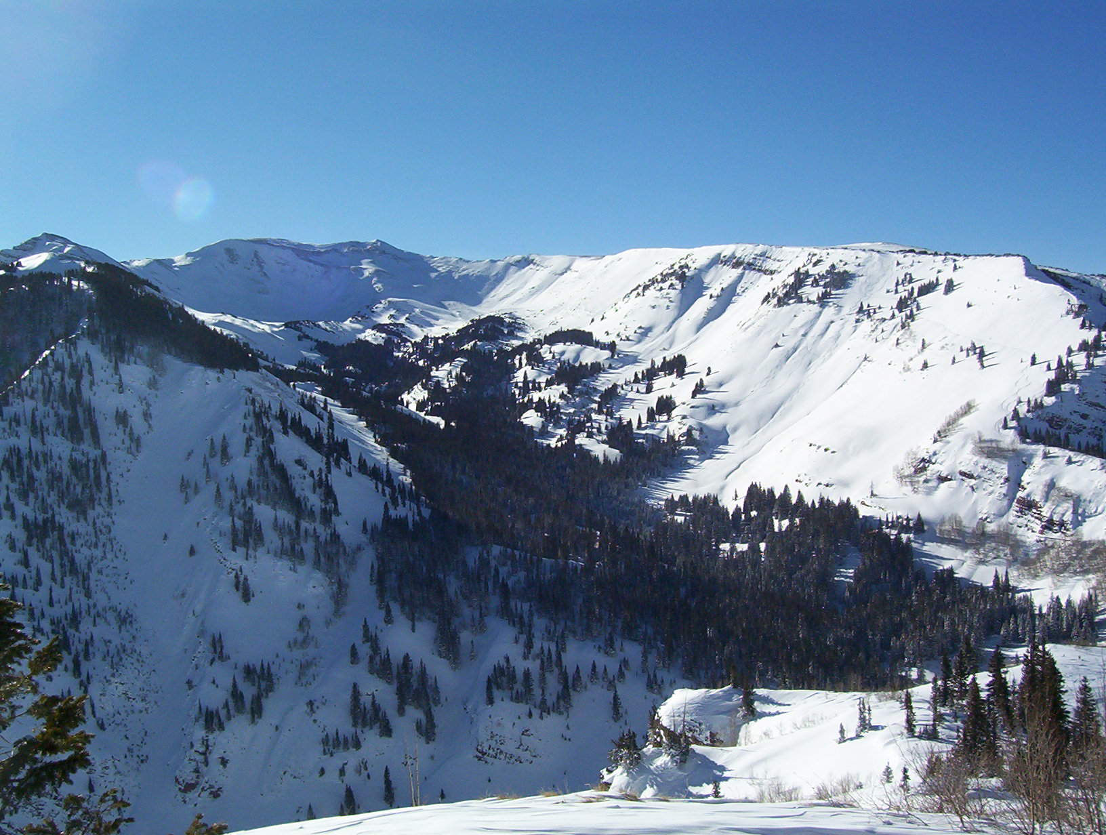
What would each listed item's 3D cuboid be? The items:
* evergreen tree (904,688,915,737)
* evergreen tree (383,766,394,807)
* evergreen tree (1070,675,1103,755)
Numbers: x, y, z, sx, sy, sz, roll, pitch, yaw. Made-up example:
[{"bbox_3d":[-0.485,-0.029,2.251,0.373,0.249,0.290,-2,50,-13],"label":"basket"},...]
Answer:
[{"bbox_3d":[47.875,39.720,185.000,1.500,6.300,1.500,-3,2,0],"label":"evergreen tree"},{"bbox_3d":[-71.518,160.839,600.000,4.400,17.500,4.400,-3,2,0],"label":"evergreen tree"},{"bbox_3d":[60.094,33.668,155.000,3.600,9.300,3.600,-3,2,0],"label":"evergreen tree"}]

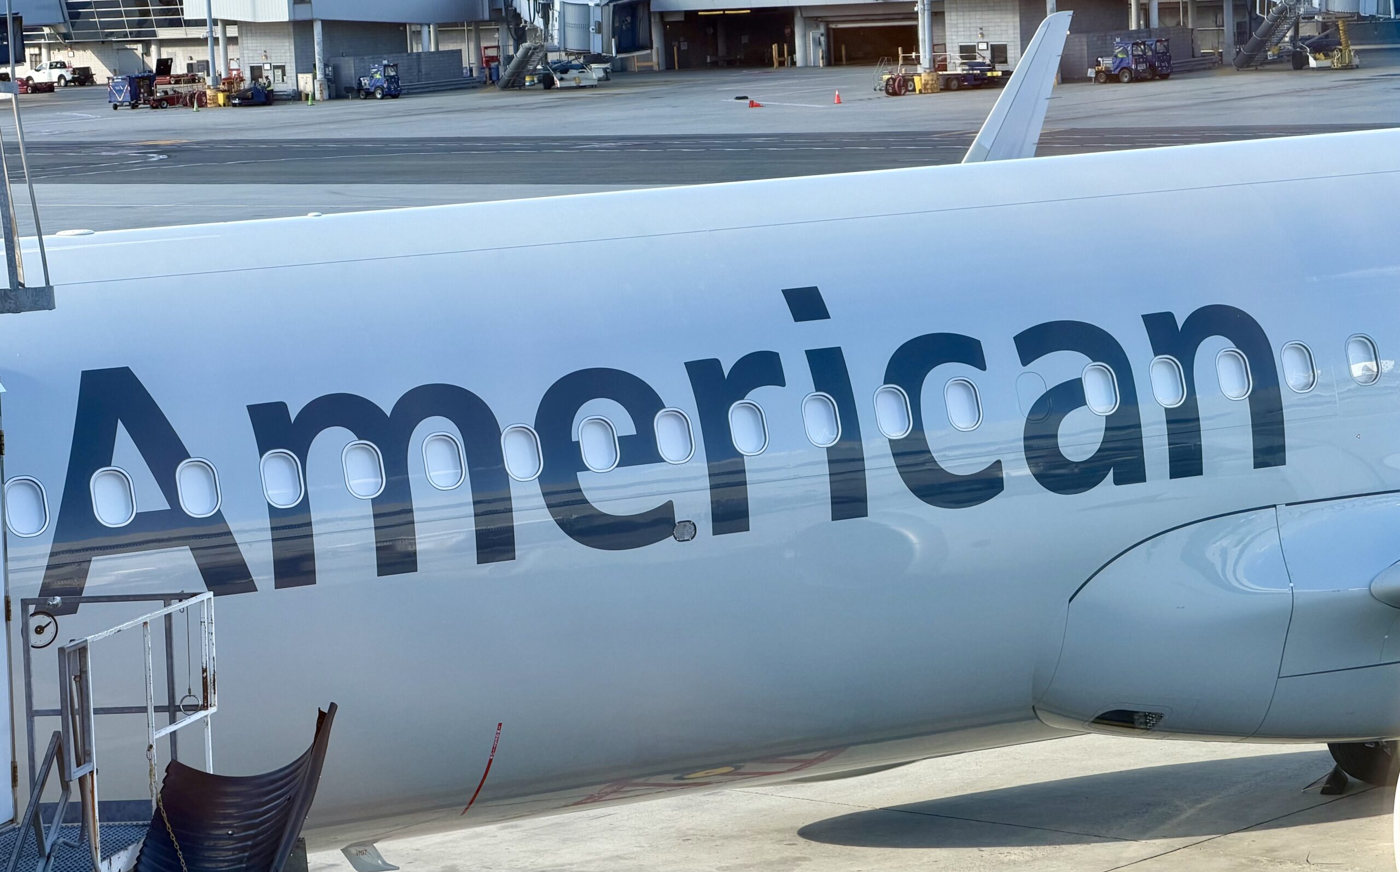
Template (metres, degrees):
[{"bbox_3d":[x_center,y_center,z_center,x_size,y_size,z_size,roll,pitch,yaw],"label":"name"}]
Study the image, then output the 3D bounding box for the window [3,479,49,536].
[{"bbox_3d":[-3.971,0.425,23.864,0.275,0.367,0.050,-6,-8,-26],"label":"window"}]

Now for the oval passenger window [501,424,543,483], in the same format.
[{"bbox_3d":[-1.077,0.103,24.330,0.250,0.350,0.040,-6,-10,-26],"label":"oval passenger window"}]

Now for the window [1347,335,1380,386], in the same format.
[{"bbox_3d":[4.585,-0.521,28.027,0.275,0.367,0.050,-6,-8,-26],"label":"window"}]

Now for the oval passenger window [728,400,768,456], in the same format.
[{"bbox_3d":[0.307,-0.048,25.945,0.275,0.367,0.050,-6,-8,-26],"label":"oval passenger window"}]

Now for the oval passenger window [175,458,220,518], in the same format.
[{"bbox_3d":[-3.021,0.320,24.326,0.275,0.367,0.050,-6,-8,-26],"label":"oval passenger window"}]

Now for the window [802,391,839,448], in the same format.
[{"bbox_3d":[0.782,-0.101,26.177,0.275,0.367,0.050,-6,-8,-26],"label":"window"}]

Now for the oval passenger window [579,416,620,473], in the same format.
[{"bbox_3d":[-0.620,0.053,24.552,0.250,0.350,0.040,-6,-10,-26],"label":"oval passenger window"}]

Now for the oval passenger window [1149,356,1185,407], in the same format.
[{"bbox_3d":[3.043,-0.349,26.323,0.250,0.350,0.040,-6,-10,-26],"label":"oval passenger window"}]

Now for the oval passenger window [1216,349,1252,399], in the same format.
[{"bbox_3d":[3.634,-0.416,27.565,0.275,0.367,0.050,-6,-8,-26],"label":"oval passenger window"}]

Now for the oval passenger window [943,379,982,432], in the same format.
[{"bbox_3d":[1.733,-0.206,26.639,0.275,0.367,0.050,-6,-8,-26],"label":"oval passenger window"}]

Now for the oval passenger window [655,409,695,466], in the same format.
[{"bbox_3d":[-0.162,0.003,24.773,0.250,0.350,0.040,-6,-10,-26],"label":"oval passenger window"}]

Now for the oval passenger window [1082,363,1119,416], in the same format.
[{"bbox_3d":[2.684,-0.311,27.102,0.275,0.367,0.050,-6,-8,-26],"label":"oval passenger window"}]

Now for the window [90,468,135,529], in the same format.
[{"bbox_3d":[-3.496,0.373,24.095,0.275,0.367,0.050,-6,-8,-26],"label":"window"}]

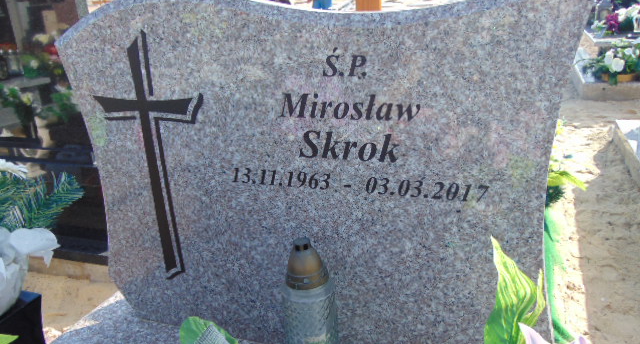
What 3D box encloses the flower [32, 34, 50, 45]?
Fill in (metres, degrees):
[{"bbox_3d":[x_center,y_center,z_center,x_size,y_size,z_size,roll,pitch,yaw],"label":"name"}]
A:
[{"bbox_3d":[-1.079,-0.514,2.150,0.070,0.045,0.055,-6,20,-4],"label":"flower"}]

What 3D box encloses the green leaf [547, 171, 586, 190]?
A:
[{"bbox_3d":[0.952,0.033,2.150,0.160,0.070,0.100,2,21,16],"label":"green leaf"}]

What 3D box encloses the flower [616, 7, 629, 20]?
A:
[{"bbox_3d":[2.890,-1.514,5.300,0.115,0.120,0.100,6,22,26],"label":"flower"}]

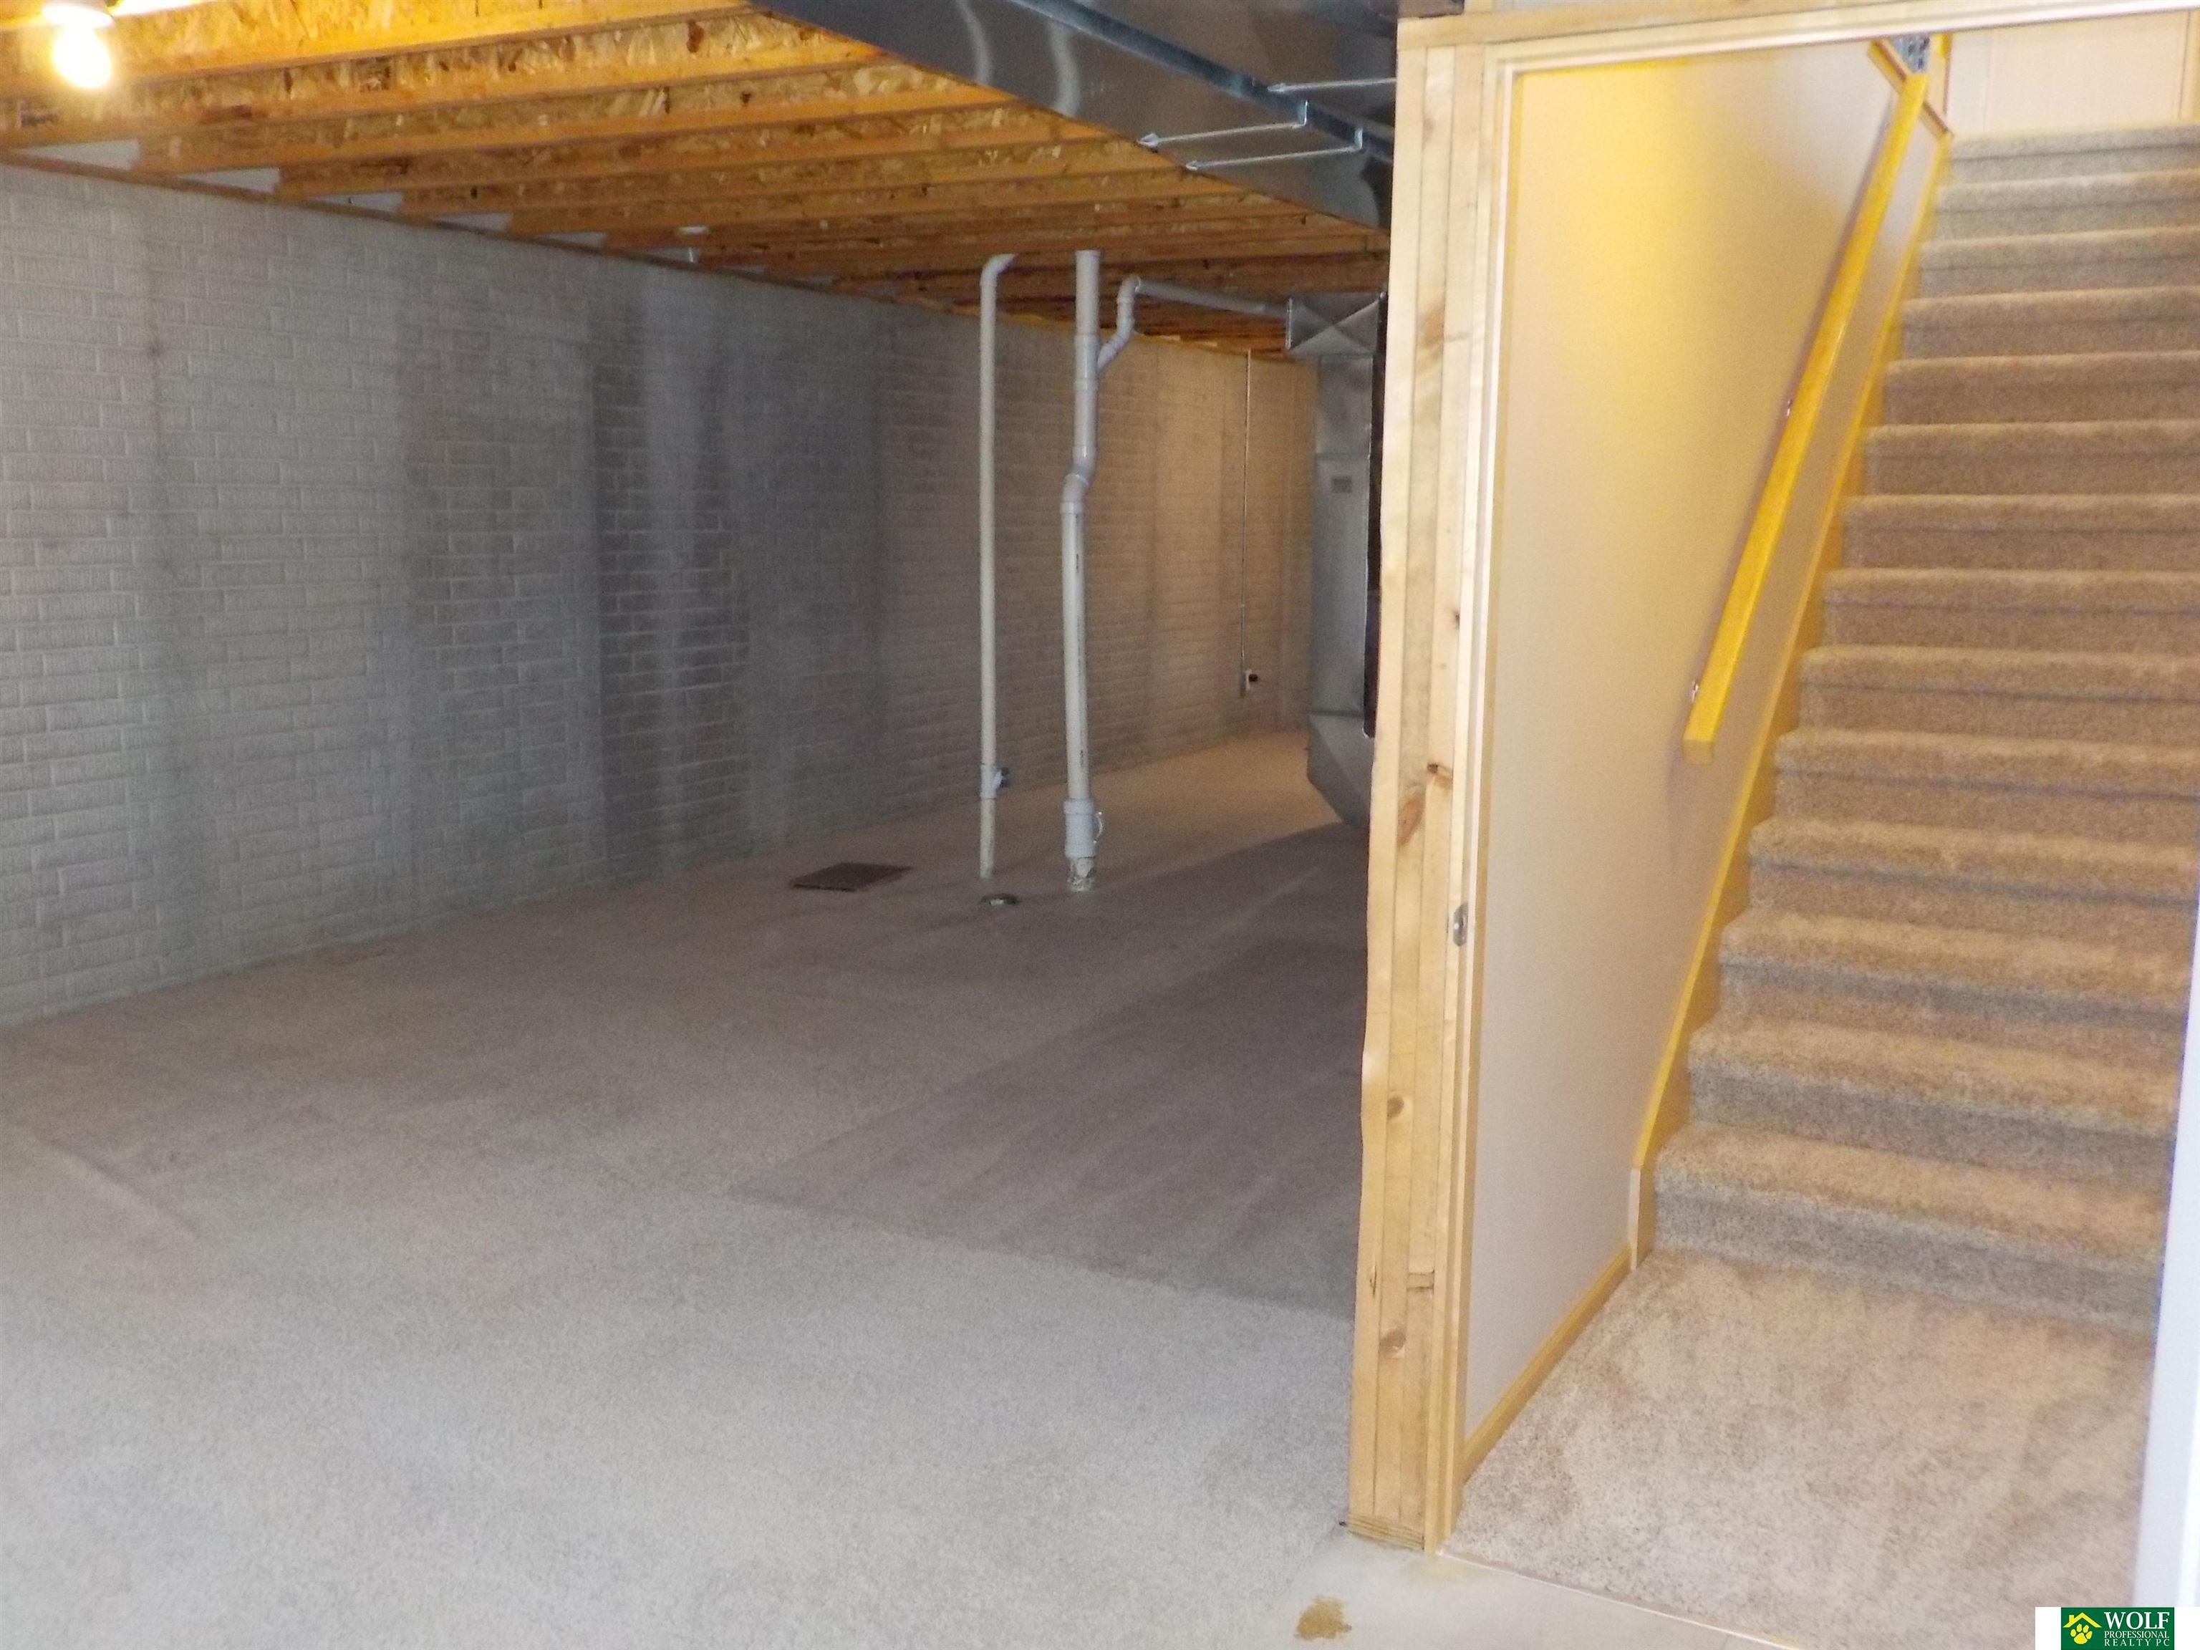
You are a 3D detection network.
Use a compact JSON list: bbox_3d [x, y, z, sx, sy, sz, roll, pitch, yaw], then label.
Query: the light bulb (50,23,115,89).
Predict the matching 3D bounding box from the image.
[{"bbox_3d":[-1.909,-1.446,3.580,0.070,0.118,0.070,6,11,28],"label":"light bulb"}]

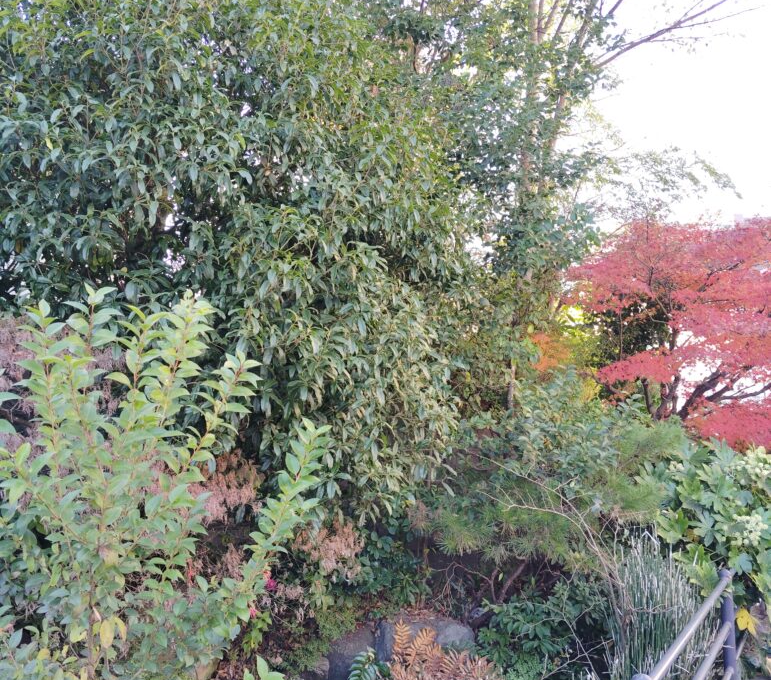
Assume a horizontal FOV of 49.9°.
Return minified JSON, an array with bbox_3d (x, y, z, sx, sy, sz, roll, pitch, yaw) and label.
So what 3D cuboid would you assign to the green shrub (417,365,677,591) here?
[{"bbox_3d":[1.060,0.880,5.350,1.600,1.250,1.350,0,-6,3],"label":"green shrub"}]

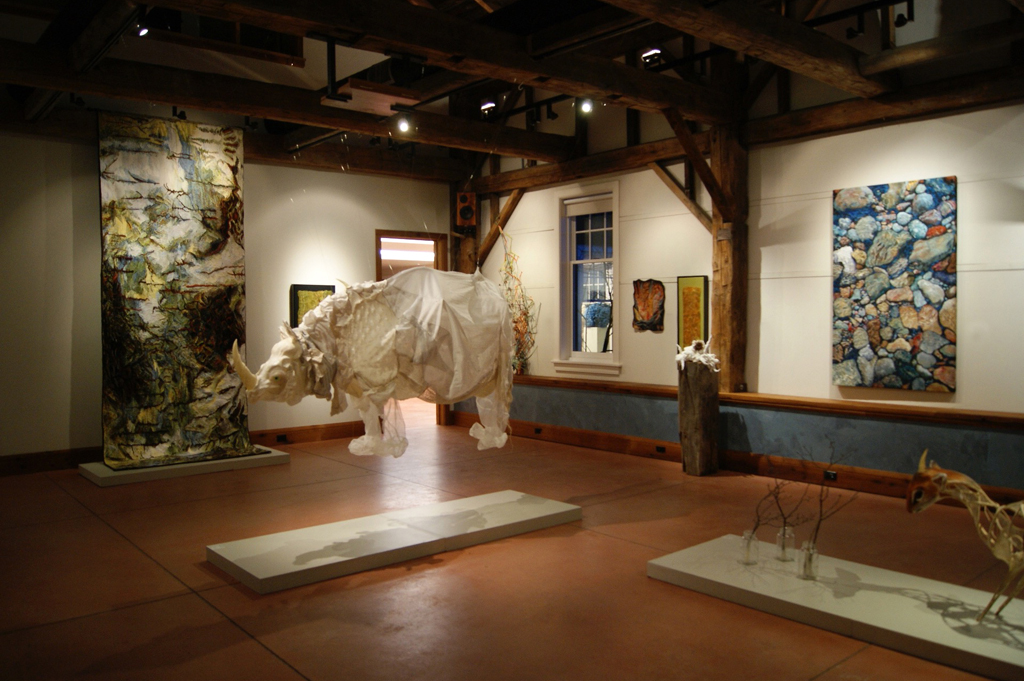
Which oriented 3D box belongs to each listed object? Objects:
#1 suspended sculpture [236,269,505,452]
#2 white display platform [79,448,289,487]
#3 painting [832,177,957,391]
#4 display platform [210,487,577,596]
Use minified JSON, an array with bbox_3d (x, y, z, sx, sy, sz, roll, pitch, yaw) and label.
[{"bbox_3d":[-0.851,0.158,5.109,2.040,1.300,0.720,-2,2,-41],"label":"suspended sculpture"},{"bbox_3d":[-3.271,1.244,7.760,1.780,0.081,0.830,-2,2,-41],"label":"white display platform"},{"bbox_3d":[3.238,-0.458,6.536,0.045,1.740,1.005,-2,2,-41],"label":"painting"},{"bbox_3d":[-0.673,1.299,5.219,2.430,0.081,0.810,-2,2,-41],"label":"display platform"}]

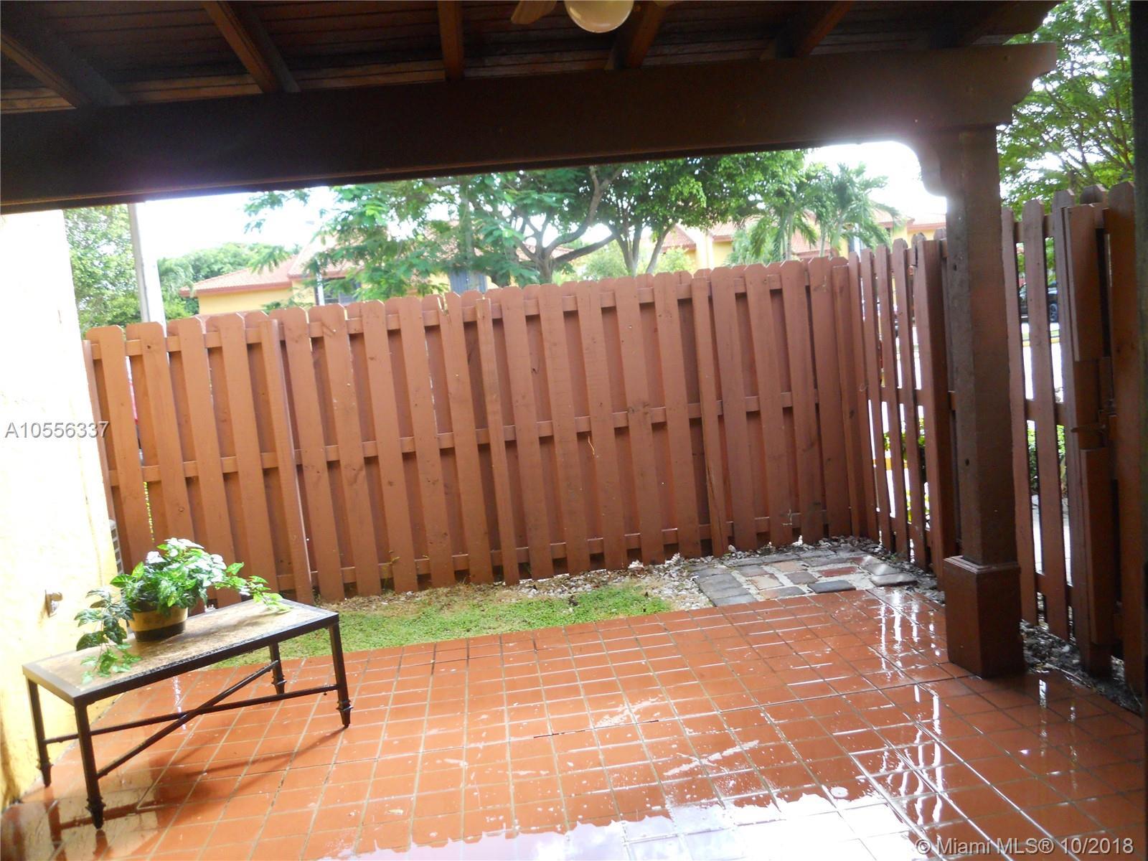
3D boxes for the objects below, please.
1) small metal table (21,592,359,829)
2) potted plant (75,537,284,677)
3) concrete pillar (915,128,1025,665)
[{"bbox_3d":[-1.487,1.044,3.644,0.574,0.466,0.996,0,8,45],"label":"small metal table"},{"bbox_3d":[-1.571,0.626,3.625,0.424,0.383,0.815,0,8,45],"label":"potted plant"},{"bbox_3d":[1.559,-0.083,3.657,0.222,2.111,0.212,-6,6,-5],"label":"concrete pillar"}]

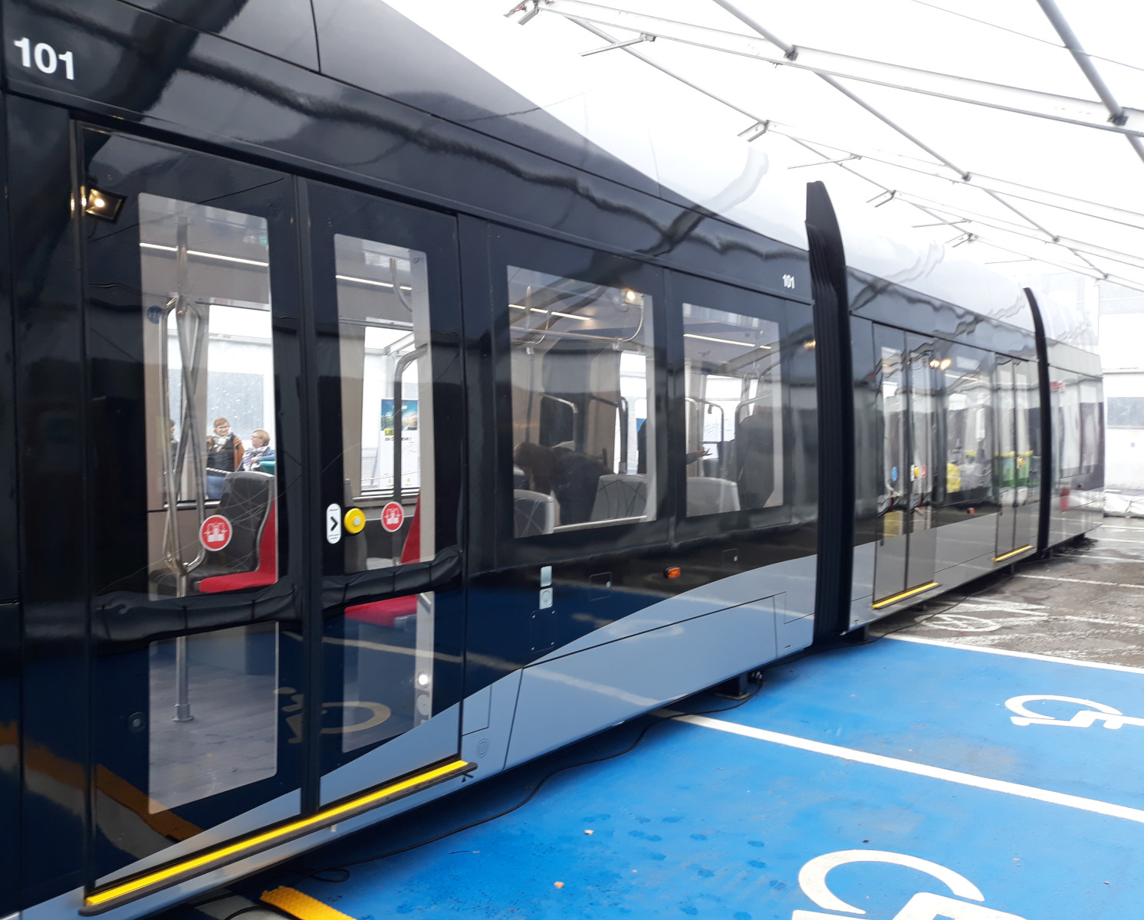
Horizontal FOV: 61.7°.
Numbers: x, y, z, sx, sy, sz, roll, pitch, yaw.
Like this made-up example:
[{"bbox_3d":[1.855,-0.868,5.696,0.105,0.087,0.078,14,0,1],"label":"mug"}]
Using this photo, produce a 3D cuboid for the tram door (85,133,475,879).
[{"bbox_3d":[-0.888,0.126,3.215,0.100,2.100,1.440,2,2,38],"label":"tram door"}]

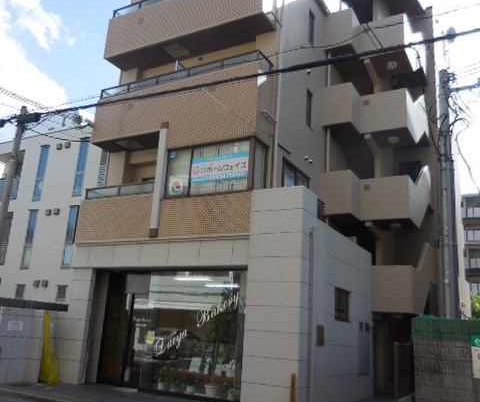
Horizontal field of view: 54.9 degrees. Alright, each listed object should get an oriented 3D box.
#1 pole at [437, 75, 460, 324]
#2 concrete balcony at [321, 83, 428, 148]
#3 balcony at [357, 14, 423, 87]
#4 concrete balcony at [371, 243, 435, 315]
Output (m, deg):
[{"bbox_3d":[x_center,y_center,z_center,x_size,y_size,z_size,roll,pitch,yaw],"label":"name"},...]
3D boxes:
[{"bbox_3d":[4.172,0.622,9.271,0.340,7.200,0.340,-3,-16,29],"label":"pole"},{"bbox_3d":[4.522,-2.713,15.687,2.386,1.441,3.454,-5,-18,28],"label":"concrete balcony"},{"bbox_3d":[5.361,-5.278,16.655,1.460,1.382,2.381,-5,-18,28],"label":"balcony"},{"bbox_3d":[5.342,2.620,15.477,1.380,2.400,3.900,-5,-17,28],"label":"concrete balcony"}]

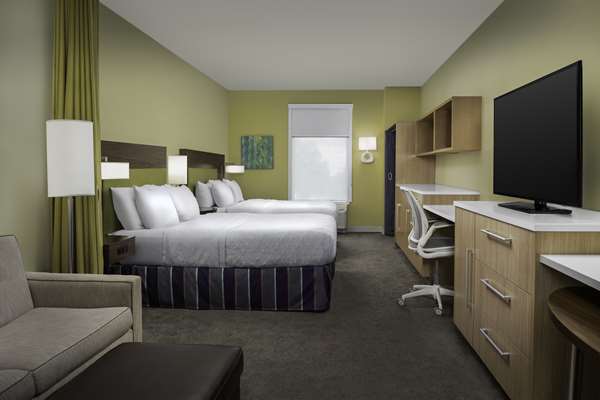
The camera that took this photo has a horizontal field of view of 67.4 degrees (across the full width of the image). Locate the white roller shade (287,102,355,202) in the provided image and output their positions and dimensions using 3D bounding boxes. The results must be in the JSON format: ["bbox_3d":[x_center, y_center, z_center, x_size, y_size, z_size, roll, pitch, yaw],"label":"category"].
[{"bbox_3d":[0.370,-0.846,8.121,1.160,1.740,0.080,0,4,5],"label":"white roller shade"}]

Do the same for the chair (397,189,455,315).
[{"bbox_3d":[1.232,0.411,3.982,0.660,0.990,0.670,-1,4,0],"label":"chair"}]

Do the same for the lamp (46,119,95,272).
[{"bbox_3d":[-1.485,0.245,2.971,0.320,1.524,0.320,0,4,5],"label":"lamp"}]

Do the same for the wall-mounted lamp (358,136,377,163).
[{"bbox_3d":[1.213,-0.880,8.001,0.320,0.480,0.140,0,4,5],"label":"wall-mounted lamp"}]

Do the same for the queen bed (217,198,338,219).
[{"bbox_3d":[-0.407,0.400,6.789,2.030,0.670,1.560,0,4,5],"label":"queen bed"}]

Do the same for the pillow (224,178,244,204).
[{"bbox_3d":[-1.026,-0.149,7.079,0.180,0.400,0.660,-23,2,6],"label":"pillow"}]

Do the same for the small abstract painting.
[{"bbox_3d":[-0.778,-0.869,8.235,0.620,0.630,0.040,0,4,5],"label":"small abstract painting"}]

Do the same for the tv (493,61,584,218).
[{"bbox_3d":[1.389,-0.321,2.729,0.220,0.763,1.200,0,4,5],"label":"tv"}]

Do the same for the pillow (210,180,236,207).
[{"bbox_3d":[-1.088,-0.095,6.515,0.180,0.400,0.660,-23,2,6],"label":"pillow"}]

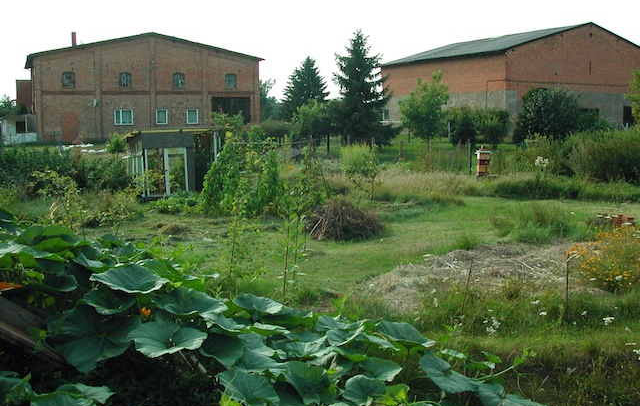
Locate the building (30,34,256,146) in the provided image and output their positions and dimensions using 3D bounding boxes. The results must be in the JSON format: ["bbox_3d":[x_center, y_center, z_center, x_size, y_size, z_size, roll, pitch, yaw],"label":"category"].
[{"bbox_3d":[-17.001,-10.691,66.761,19.921,9.034,15.000,-3,7,-24],"label":"building"}]

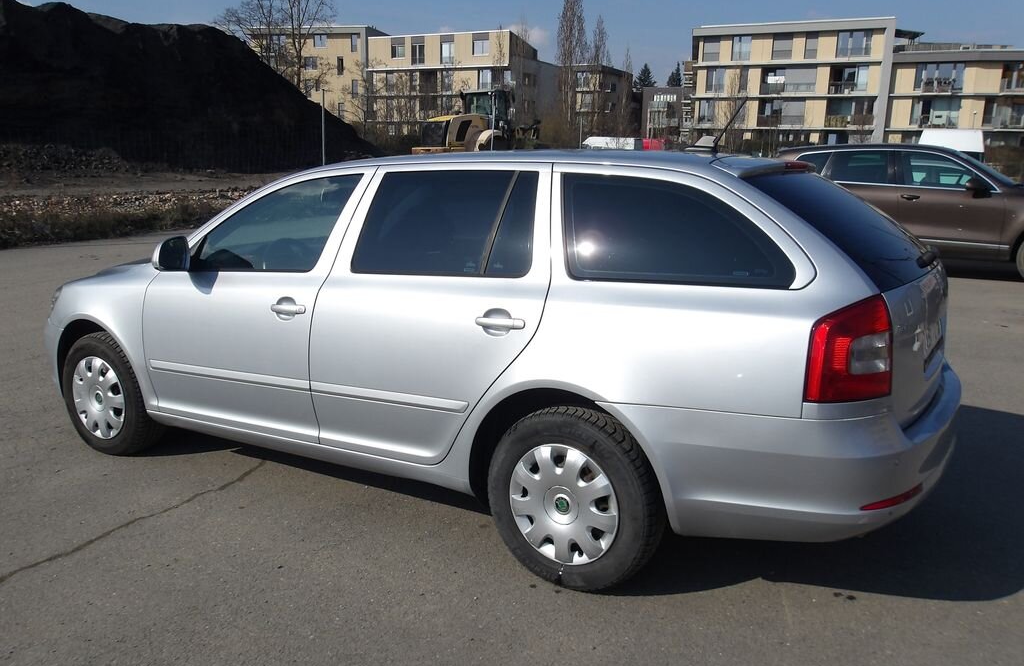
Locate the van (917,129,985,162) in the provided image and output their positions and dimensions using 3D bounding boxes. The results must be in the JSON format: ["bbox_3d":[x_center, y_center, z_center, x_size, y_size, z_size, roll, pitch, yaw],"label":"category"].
[{"bbox_3d":[15.439,-5.875,28.278,2.050,2.360,4.900,7,14,27],"label":"van"}]

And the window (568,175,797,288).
[{"bbox_3d":[0.476,-0.311,2.409,0.760,0.360,0.060,7,-7,31],"label":"window"}]

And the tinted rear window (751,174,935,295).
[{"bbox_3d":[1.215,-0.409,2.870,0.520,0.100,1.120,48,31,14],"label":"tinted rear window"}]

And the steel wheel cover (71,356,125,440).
[{"bbox_3d":[-2.058,0.323,3.973,0.420,0.420,0.060,7,14,31],"label":"steel wheel cover"}]

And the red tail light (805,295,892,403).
[{"bbox_3d":[0.934,0.042,2.202,0.210,0.330,0.200,7,14,31],"label":"red tail light"}]

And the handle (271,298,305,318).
[{"bbox_3d":[-0.881,-0.095,3.127,0.195,0.080,0.050,7,14,31],"label":"handle"}]

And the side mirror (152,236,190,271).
[{"bbox_3d":[-1.414,-0.341,3.339,0.100,0.145,0.180,7,14,31],"label":"side mirror"}]

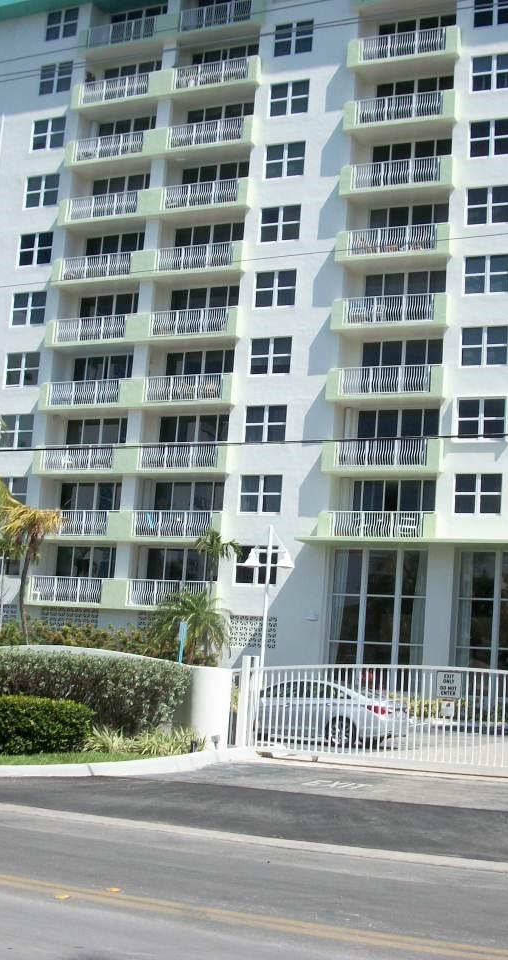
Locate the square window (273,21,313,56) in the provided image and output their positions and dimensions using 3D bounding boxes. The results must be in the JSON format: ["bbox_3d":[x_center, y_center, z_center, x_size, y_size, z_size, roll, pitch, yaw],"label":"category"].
[{"bbox_3d":[1.623,-17.767,52.289,1.670,1.390,0.150,0,-10,25],"label":"square window"}]

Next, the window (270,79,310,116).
[{"bbox_3d":[1.439,-15.207,51.816,1.670,1.390,0.150,0,-10,25],"label":"window"}]

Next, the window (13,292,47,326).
[{"bbox_3d":[-9.781,-7.448,56.462,1.760,1.480,0.140,0,-10,26],"label":"window"}]

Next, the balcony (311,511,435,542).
[{"bbox_3d":[4.619,1.799,46.938,4.500,1.120,1.000,0,-10,25],"label":"balcony"}]

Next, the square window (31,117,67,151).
[{"bbox_3d":[-8.985,-15.134,56.782,1.680,1.420,0.150,0,-10,26],"label":"square window"}]

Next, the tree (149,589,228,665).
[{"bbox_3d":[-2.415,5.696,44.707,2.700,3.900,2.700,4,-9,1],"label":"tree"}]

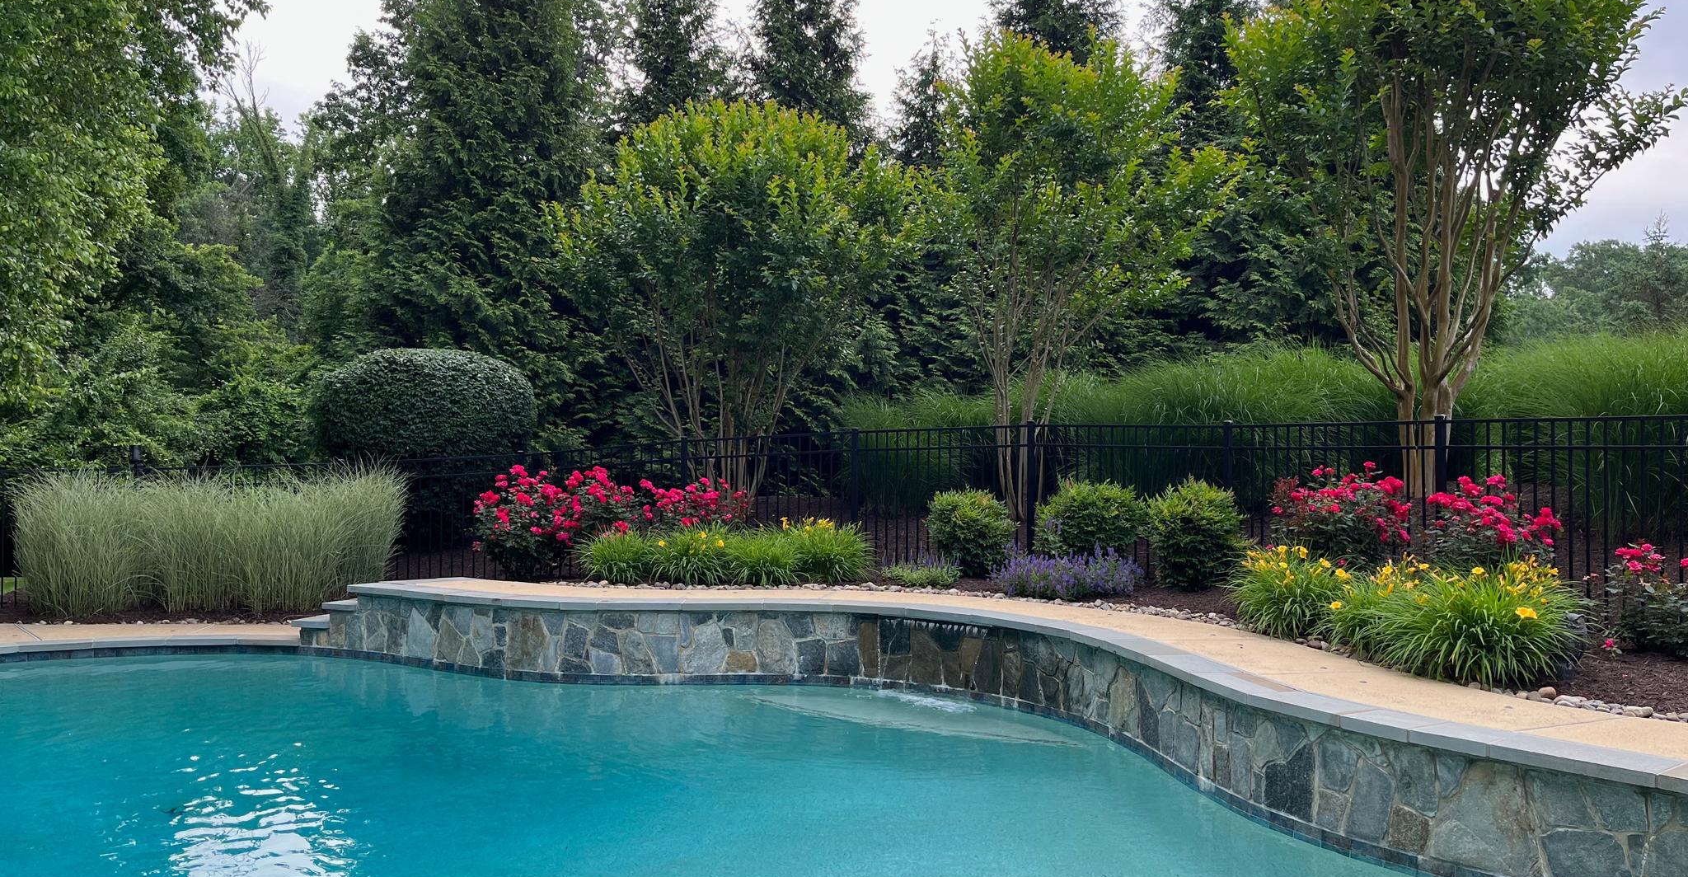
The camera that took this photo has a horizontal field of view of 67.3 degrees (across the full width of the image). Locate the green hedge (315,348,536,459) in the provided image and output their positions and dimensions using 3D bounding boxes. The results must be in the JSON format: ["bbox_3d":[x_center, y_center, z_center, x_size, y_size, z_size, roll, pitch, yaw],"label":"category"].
[{"bbox_3d":[-4.987,0.110,15.100,2.640,2.370,2.300,0,0,0],"label":"green hedge"}]

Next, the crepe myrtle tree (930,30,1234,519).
[{"bbox_3d":[2.453,-1.690,13.100,3.150,5.060,3.100,0,0,0],"label":"crepe myrtle tree"}]

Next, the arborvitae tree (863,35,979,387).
[{"bbox_3d":[1.156,-2.448,17.500,2.000,6.370,2.100,0,0,0],"label":"arborvitae tree"}]

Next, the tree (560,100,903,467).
[{"bbox_3d":[-1.316,-1.563,14.800,4.000,4.770,3.800,0,0,0],"label":"tree"}]

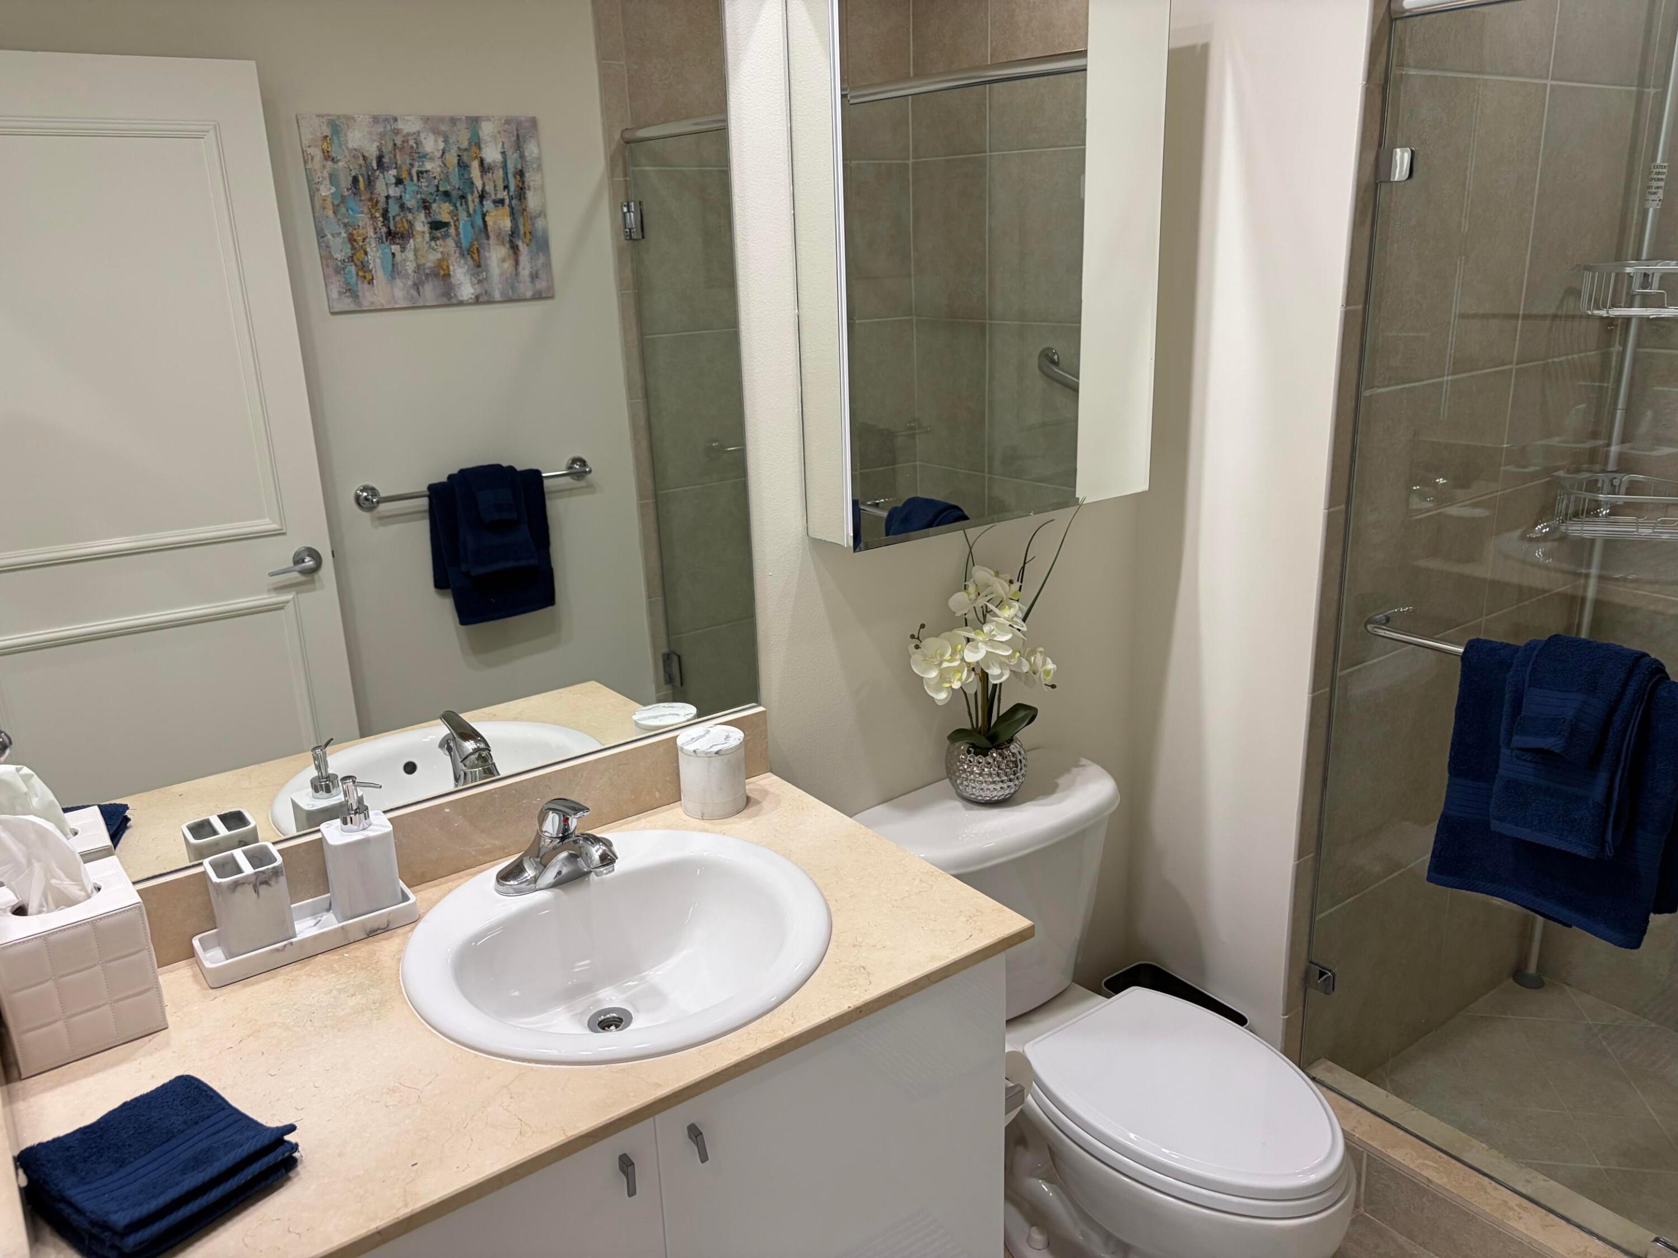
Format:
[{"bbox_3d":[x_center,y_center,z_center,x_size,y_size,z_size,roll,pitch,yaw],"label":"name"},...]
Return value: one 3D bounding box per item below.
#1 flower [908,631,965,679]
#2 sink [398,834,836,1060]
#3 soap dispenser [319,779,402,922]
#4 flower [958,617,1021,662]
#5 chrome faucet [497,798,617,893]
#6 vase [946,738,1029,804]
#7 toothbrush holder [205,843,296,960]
[{"bbox_3d":[0.152,0.041,1.950,0.085,0.070,0.050,-6,18,-14],"label":"flower"},{"bbox_3d":[-0.246,0.422,1.474,0.484,0.180,0.484,-14,21,-34],"label":"sink"},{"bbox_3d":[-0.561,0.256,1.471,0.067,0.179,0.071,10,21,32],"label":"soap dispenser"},{"bbox_3d":[0.234,0.016,1.945,0.094,0.064,0.055,-4,18,-7],"label":"flower"},{"bbox_3d":[-0.315,0.256,1.510,0.160,0.120,0.180,-14,21,-34],"label":"chrome faucet"},{"bbox_3d":[0.239,0.225,2.030,0.131,0.102,0.131,-2,18,1],"label":"vase"},{"bbox_3d":[-0.658,0.312,1.414,0.072,0.112,0.066,-14,21,-34],"label":"toothbrush holder"}]

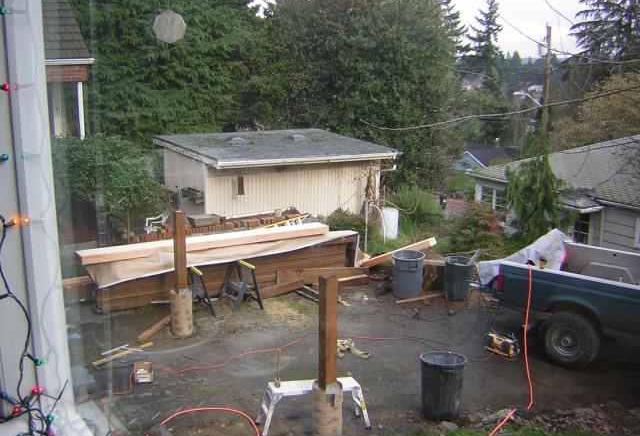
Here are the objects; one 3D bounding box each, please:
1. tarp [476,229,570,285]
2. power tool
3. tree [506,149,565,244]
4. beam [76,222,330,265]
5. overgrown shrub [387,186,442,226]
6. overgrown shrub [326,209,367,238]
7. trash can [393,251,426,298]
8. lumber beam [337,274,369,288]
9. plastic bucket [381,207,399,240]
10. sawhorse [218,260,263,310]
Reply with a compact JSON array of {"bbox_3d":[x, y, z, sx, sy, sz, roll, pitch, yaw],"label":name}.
[{"bbox_3d":[3.081,0.557,9.829,1.850,0.600,0.620,-10,15,-43],"label":"tarp"},{"bbox_3d":[2.532,1.683,9.182,0.250,0.280,0.420,-8,14,-37],"label":"power tool"},{"bbox_3d":[5.515,-0.303,16.800,1.600,2.802,1.600,4,11,18],"label":"tree"},{"bbox_3d":[-1.994,0.449,12.502,4.880,0.140,0.520,-6,12,-31],"label":"beam"},{"bbox_3d":[2.840,-0.300,20.000,1.700,1.269,1.600,2,11,8],"label":"overgrown shrub"},{"bbox_3d":[0.689,0.260,17.300,1.200,0.945,1.150,1,11,2],"label":"overgrown shrub"},{"bbox_3d":[1.554,0.994,11.585,0.580,0.700,0.580,0,10,0],"label":"trash can"},{"bbox_3d":[0.510,1.198,12.286,0.760,0.130,0.140,-5,11,-27],"label":"lumber beam"},{"bbox_3d":[1.684,0.146,15.791,0.400,0.720,0.400,0,10,0],"label":"plastic bucket"},{"bbox_3d":[-1.290,1.104,11.172,0.470,0.710,0.720,-6,12,-30],"label":"sawhorse"}]

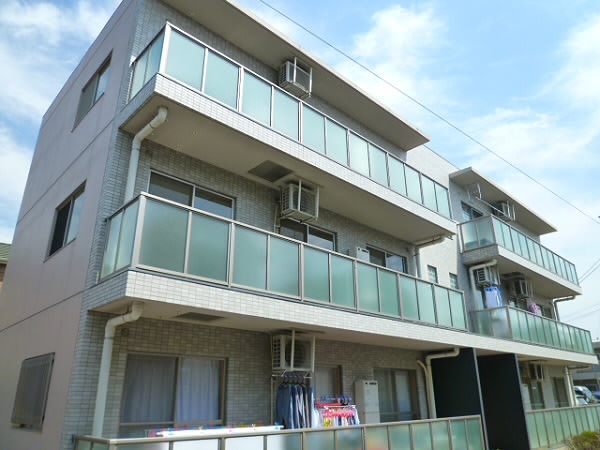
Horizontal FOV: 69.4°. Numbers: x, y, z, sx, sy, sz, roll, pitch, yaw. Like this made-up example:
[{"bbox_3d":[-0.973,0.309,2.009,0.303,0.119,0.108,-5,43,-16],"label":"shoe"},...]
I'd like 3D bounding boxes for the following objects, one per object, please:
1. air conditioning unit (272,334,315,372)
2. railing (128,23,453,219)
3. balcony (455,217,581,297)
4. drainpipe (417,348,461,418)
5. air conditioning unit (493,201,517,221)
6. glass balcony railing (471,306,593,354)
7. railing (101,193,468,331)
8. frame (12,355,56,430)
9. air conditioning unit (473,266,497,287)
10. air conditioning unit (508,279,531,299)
[{"bbox_3d":[-0.111,2.176,7.322,0.730,0.530,0.290,19,-28,-40],"label":"air conditioning unit"},{"bbox_3d":[0.675,-1.418,9.374,8.421,0.958,1.130,19,-28,-40],"label":"railing"},{"bbox_3d":[8.710,1.517,16.476,8.492,1.369,1.180,19,-28,-40],"label":"balcony"},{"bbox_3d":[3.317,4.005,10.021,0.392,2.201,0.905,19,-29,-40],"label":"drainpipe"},{"bbox_3d":[7.797,-0.461,16.509,0.740,0.540,0.290,19,-28,-40],"label":"air conditioning unit"},{"bbox_3d":[8.703,3.991,15.538,8.392,0.950,1.130,19,-28,-40],"label":"glass balcony railing"},{"bbox_3d":[0.686,1.249,8.342,8.421,0.970,1.130,19,-28,-40],"label":"railing"},{"bbox_3d":[-4.068,2.523,6.553,0.085,1.025,1.668,19,-29,-40],"label":"frame"},{"bbox_3d":[5.857,1.613,13.631,0.734,0.563,0.301,19,-29,-40],"label":"air conditioning unit"},{"bbox_3d":[7.924,2.306,15.482,0.744,0.563,0.312,19,-29,-40],"label":"air conditioning unit"}]

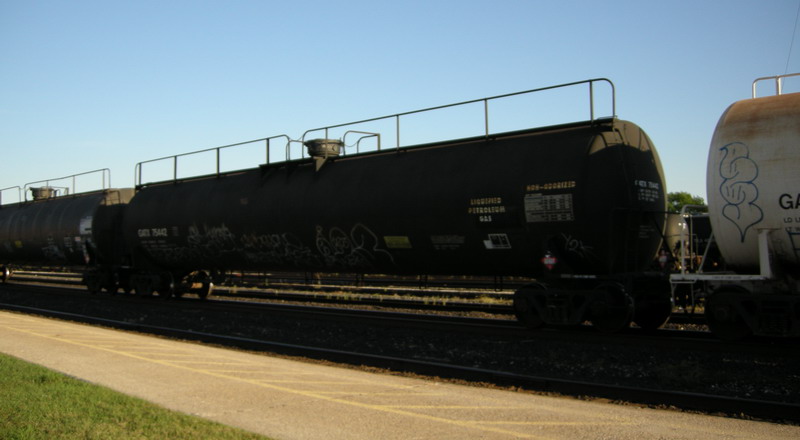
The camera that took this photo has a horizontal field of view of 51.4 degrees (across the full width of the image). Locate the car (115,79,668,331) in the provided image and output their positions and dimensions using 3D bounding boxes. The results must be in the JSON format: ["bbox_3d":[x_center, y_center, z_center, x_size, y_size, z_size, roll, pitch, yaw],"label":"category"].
[{"bbox_3d":[-2.020,0.065,22.740,3.100,4.760,20.100,2,-3,-44],"label":"car"}]

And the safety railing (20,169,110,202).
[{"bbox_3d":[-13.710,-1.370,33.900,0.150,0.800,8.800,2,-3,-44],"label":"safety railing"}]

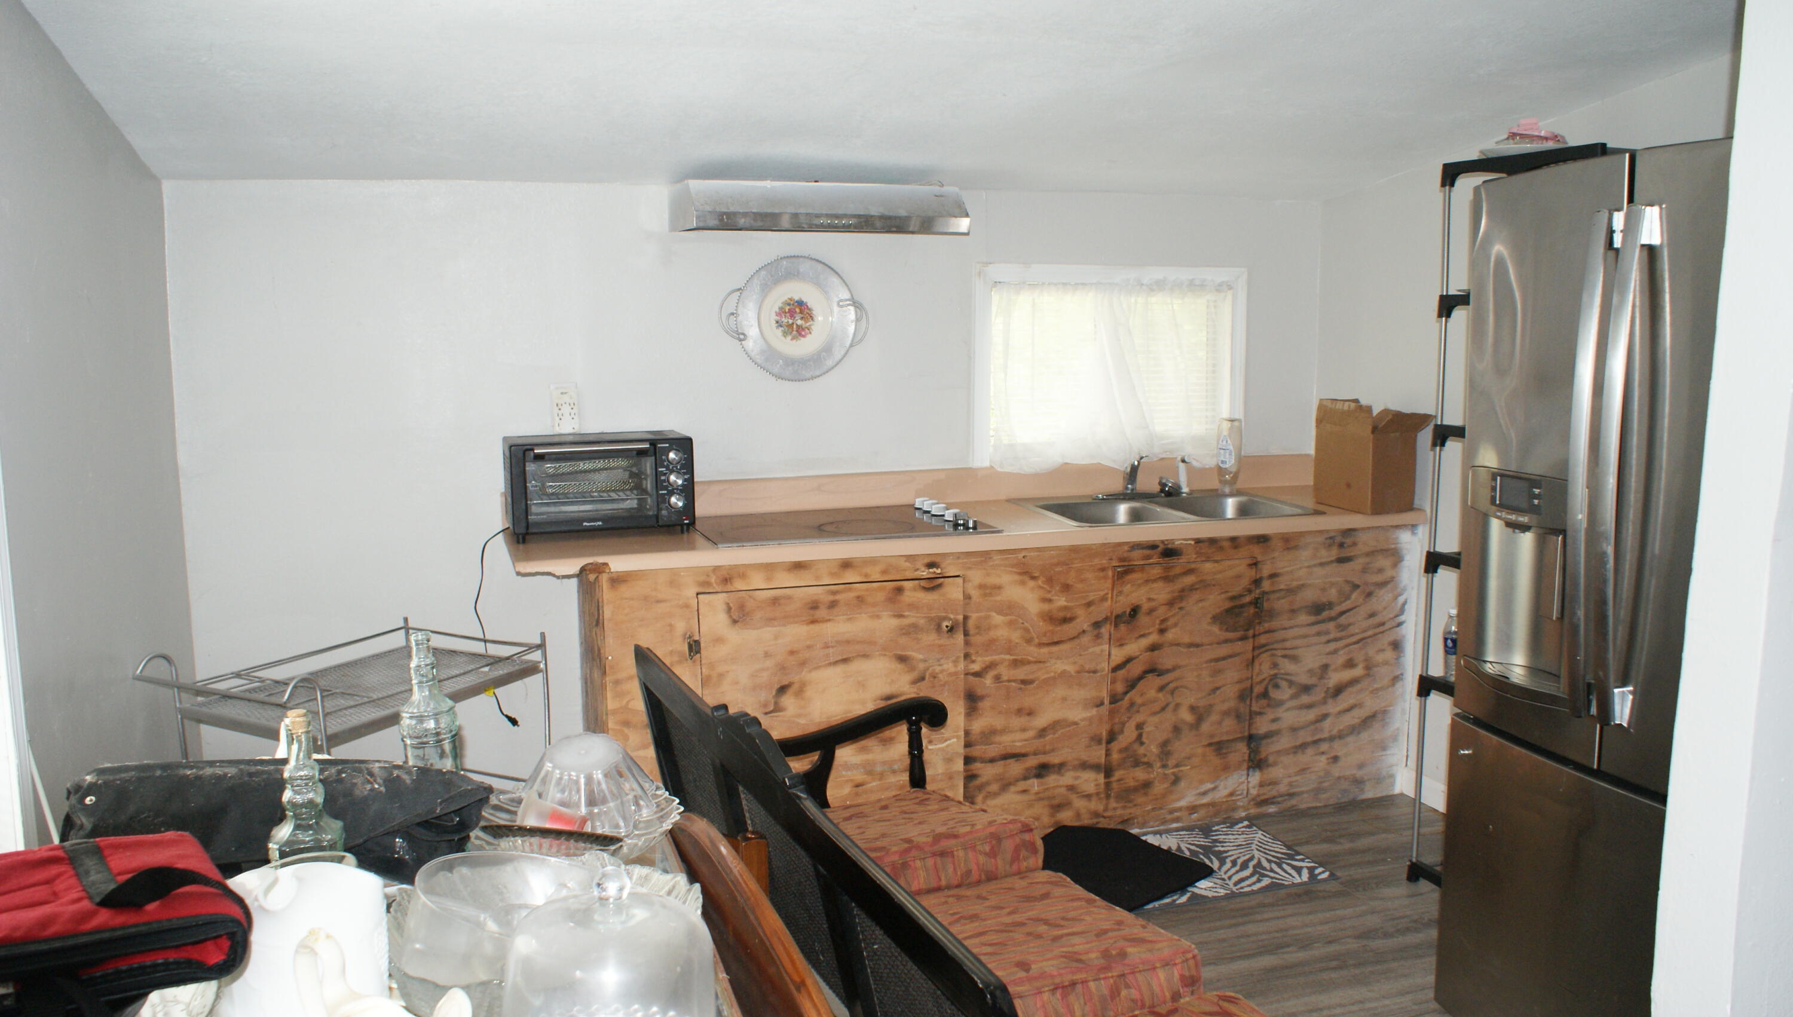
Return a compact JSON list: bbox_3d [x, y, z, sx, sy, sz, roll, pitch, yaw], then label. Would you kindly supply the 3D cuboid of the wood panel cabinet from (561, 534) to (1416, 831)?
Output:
[{"bbox_3d":[0.301,0.487,4.133,2.490,0.865,0.640,-3,8,-17],"label":"wood panel cabinet"}]

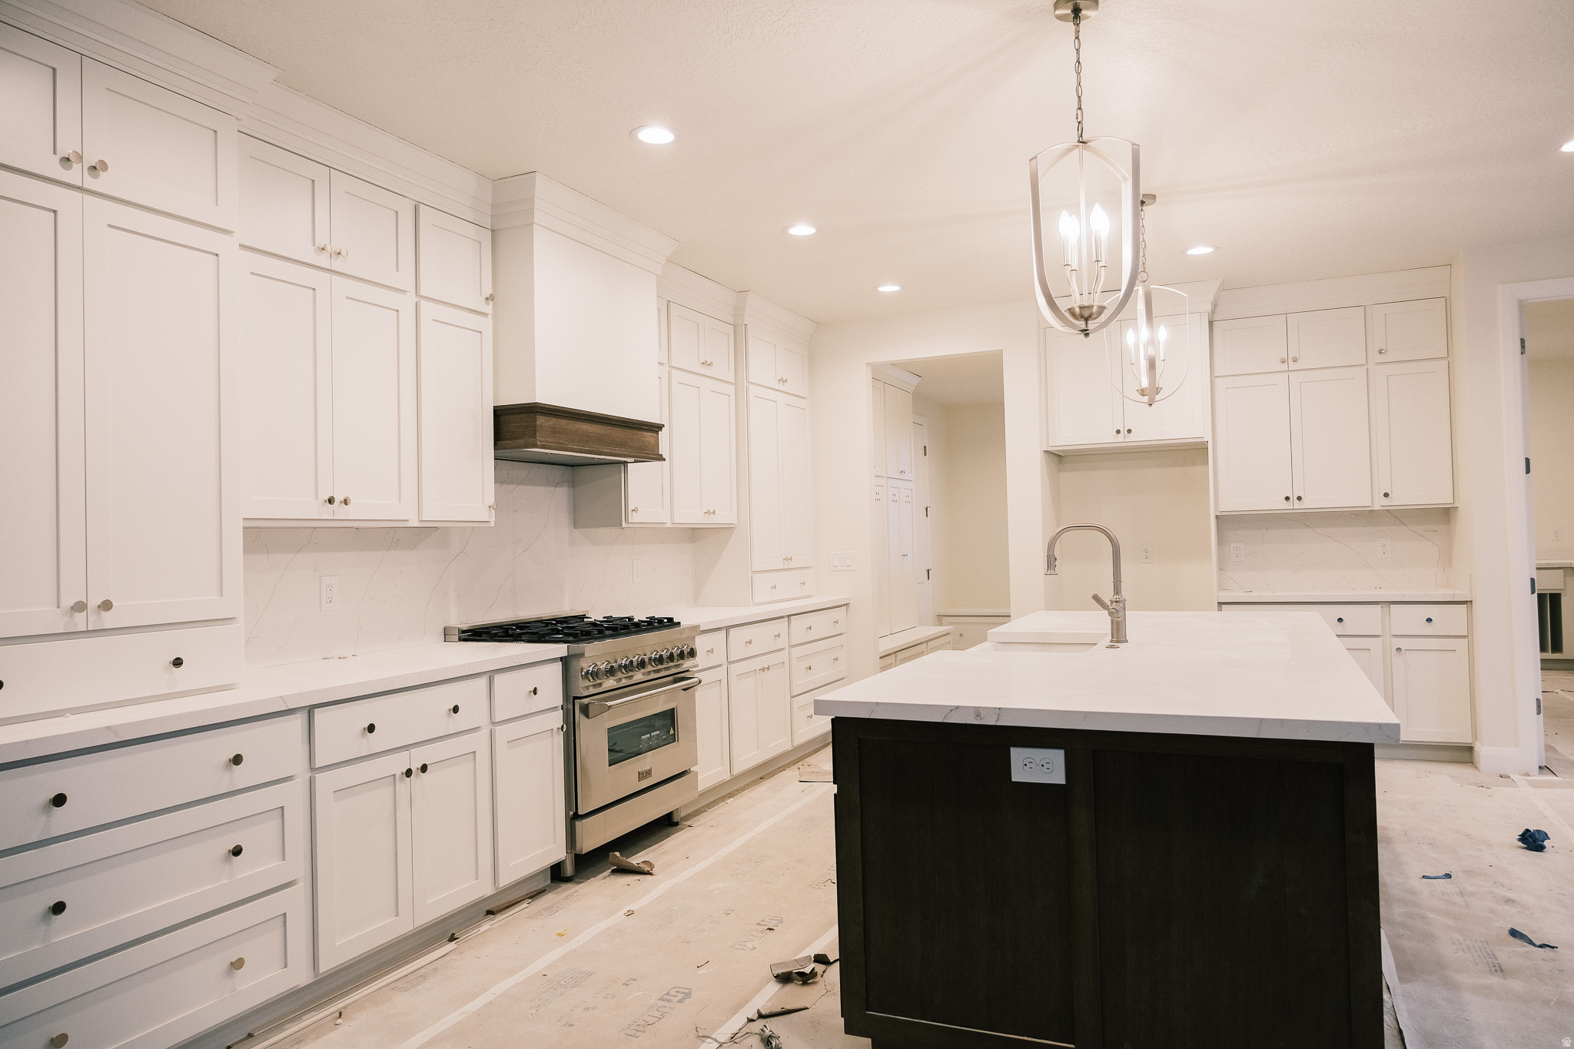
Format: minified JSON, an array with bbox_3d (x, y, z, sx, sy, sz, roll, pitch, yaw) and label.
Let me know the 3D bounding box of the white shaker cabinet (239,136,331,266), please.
[{"bbox_3d":[-1.726,-0.995,3.213,0.330,0.350,0.358,-2,-1,25],"label":"white shaker cabinet"}]

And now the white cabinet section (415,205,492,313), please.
[{"bbox_3d":[-1.397,-0.996,3.898,0.310,0.345,0.387,-2,-1,25],"label":"white cabinet section"}]

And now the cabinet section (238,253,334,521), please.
[{"bbox_3d":[-1.704,-0.420,3.200,0.310,0.820,0.357,-2,-1,25],"label":"cabinet section"}]

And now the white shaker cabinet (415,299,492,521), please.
[{"bbox_3d":[-1.393,-0.412,3.890,0.330,0.825,0.392,-2,-1,25],"label":"white shaker cabinet"}]

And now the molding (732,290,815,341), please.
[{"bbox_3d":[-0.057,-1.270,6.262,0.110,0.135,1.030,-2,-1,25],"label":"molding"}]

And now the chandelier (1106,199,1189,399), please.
[{"bbox_3d":[1.551,-0.967,4.333,0.360,0.907,0.360,-2,-1,20],"label":"chandelier"}]

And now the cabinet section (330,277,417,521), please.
[{"bbox_3d":[-1.554,-0.417,3.522,0.310,0.817,0.352,-2,-1,25],"label":"cabinet section"}]

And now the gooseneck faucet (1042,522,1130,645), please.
[{"bbox_3d":[1.060,0.207,3.588,0.280,0.422,0.095,-2,-1,25],"label":"gooseneck faucet"}]

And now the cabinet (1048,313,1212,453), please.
[{"bbox_3d":[2.179,-0.854,6.426,0.954,0.757,0.641,-2,-1,25],"label":"cabinet"}]

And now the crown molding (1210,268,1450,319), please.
[{"bbox_3d":[3.170,-1.353,5.926,1.251,0.167,0.109,-2,-1,25],"label":"crown molding"}]

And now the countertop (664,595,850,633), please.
[{"bbox_3d":[-0.326,0.506,5.790,0.678,0.035,2.108,-2,-1,25],"label":"countertop"}]

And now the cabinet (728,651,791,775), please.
[{"bbox_3d":[-0.380,1.004,5.512,0.550,0.563,0.727,-2,-1,25],"label":"cabinet"}]

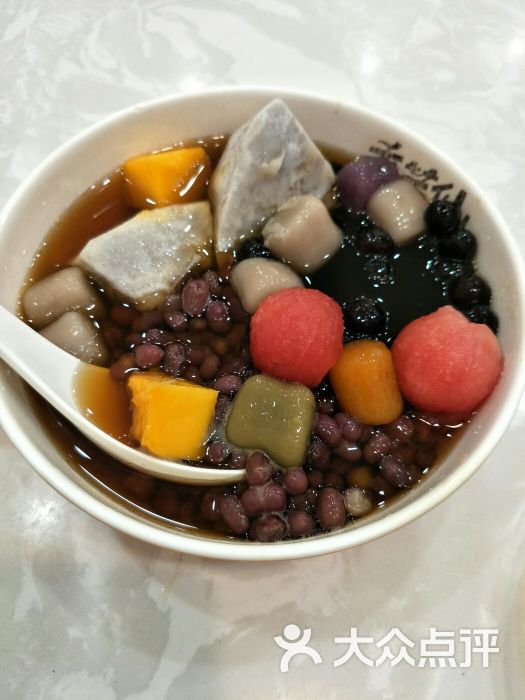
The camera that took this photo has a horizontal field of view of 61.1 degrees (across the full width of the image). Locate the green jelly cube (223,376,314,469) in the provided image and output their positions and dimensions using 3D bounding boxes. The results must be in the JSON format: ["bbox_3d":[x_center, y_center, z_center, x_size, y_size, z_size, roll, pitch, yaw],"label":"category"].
[{"bbox_3d":[0.002,0.022,0.136,0.024,0.018,0.024,15,65,6],"label":"green jelly cube"}]

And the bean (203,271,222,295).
[{"bbox_3d":[-0.017,-0.022,0.145,0.007,0.006,0.009,-12,65,-8],"label":"bean"}]

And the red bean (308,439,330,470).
[{"bbox_3d":[0.017,0.030,0.130,0.006,0.006,0.010,-19,67,-13],"label":"red bean"}]

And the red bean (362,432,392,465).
[{"bbox_3d":[0.035,0.030,0.134,0.011,0.008,0.007,-37,71,-17],"label":"red bean"}]

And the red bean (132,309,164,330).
[{"bbox_3d":[-0.040,-0.011,0.155,0.011,0.008,0.008,-17,66,-9],"label":"red bean"}]

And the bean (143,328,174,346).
[{"bbox_3d":[-0.035,-0.004,0.150,0.011,0.007,0.007,16,65,6],"label":"bean"}]

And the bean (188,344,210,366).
[{"bbox_3d":[-0.021,0.002,0.147,0.008,0.007,0.007,-10,66,-8],"label":"bean"}]

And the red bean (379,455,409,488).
[{"bbox_3d":[0.035,0.033,0.120,0.006,0.006,0.010,-25,68,-13],"label":"red bean"}]

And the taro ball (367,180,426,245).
[{"bbox_3d":[0.047,-0.048,0.156,0.018,0.017,0.023,-4,64,-4],"label":"taro ball"}]

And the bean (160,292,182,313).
[{"bbox_3d":[-0.031,-0.016,0.151,0.008,0.006,0.007,-28,69,-16],"label":"bean"}]

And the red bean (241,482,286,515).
[{"bbox_3d":[0.000,0.040,0.121,0.013,0.009,0.009,-8,65,-7],"label":"red bean"}]

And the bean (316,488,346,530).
[{"bbox_3d":[0.018,0.041,0.115,0.007,0.006,0.011,-1,64,-2],"label":"bean"}]

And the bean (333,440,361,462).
[{"bbox_3d":[0.024,0.028,0.124,0.008,0.006,0.006,13,64,5],"label":"bean"}]

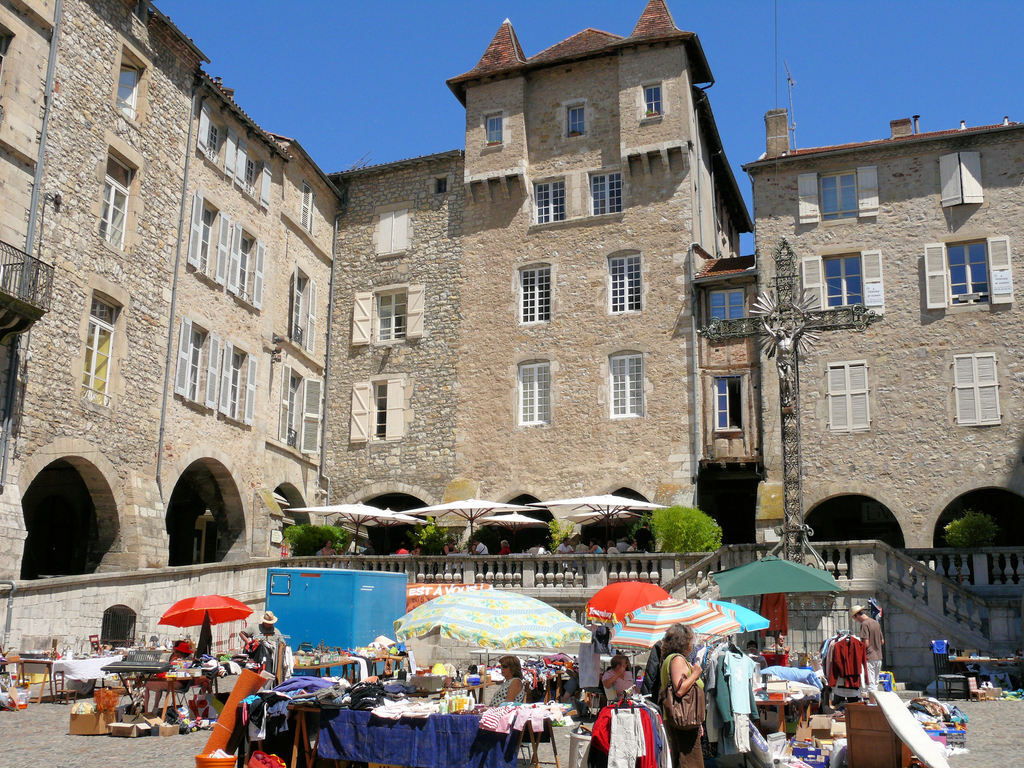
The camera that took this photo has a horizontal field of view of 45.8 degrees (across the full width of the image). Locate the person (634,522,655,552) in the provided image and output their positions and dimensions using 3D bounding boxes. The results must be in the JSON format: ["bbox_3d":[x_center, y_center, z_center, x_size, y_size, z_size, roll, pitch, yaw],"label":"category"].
[{"bbox_3d":[3.263,4.256,29.724,0.520,1.720,0.400,4,-12,-17],"label":"person"}]

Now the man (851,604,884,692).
[{"bbox_3d":[6.728,5.024,22.724,0.450,1.720,0.500,-11,-16,42],"label":"man"}]

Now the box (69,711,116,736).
[{"bbox_3d":[-5.660,4.598,16.370,0.480,0.290,0.420,1,-12,-5],"label":"box"}]

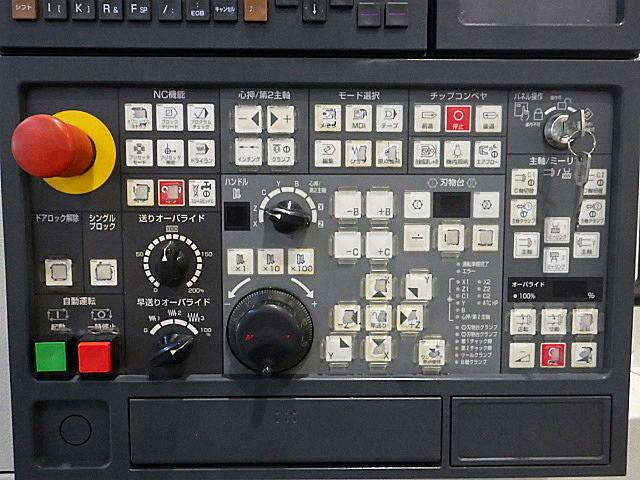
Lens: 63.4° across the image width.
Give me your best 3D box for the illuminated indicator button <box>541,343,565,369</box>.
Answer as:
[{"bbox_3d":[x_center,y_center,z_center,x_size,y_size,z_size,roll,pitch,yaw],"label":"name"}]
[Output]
[{"bbox_3d":[0.174,0.086,0.390,0.019,0.019,0.006,0,3,-1],"label":"illuminated indicator button"}]

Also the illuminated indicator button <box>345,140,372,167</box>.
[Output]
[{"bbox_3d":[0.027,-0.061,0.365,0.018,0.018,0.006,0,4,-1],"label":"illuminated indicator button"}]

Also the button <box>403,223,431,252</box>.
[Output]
[{"bbox_3d":[0.070,-0.001,0.378,0.019,0.019,0.007,0,4,-1],"label":"button"}]

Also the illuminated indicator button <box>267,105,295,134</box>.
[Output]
[{"bbox_3d":[-0.027,-0.085,0.369,0.019,0.019,0.009,0,4,-1],"label":"illuminated indicator button"}]

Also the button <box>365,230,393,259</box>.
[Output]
[{"bbox_3d":[0.044,0.003,0.382,0.019,0.019,0.006,0,3,-1],"label":"button"}]

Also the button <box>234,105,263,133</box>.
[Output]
[{"bbox_3d":[-0.050,-0.085,0.368,0.019,0.019,0.009,0,4,-1],"label":"button"}]

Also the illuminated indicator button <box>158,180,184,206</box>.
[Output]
[{"bbox_3d":[-0.106,-0.034,0.375,0.019,0.019,0.007,0,4,-1],"label":"illuminated indicator button"}]

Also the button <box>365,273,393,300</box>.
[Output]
[{"bbox_3d":[0.044,0.035,0.385,0.019,0.019,0.007,0,4,-1],"label":"button"}]

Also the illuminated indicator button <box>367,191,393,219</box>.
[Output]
[{"bbox_3d":[0.044,-0.025,0.381,0.019,0.019,0.007,0,4,-1],"label":"illuminated indicator button"}]

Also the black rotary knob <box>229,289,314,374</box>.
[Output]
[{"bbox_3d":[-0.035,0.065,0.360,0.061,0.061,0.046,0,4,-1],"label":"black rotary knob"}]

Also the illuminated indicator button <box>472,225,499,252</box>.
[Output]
[{"bbox_3d":[0.122,-0.001,0.384,0.019,0.019,0.007,0,4,-1],"label":"illuminated indicator button"}]

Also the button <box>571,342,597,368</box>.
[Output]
[{"bbox_3d":[0.196,0.085,0.387,0.019,0.019,0.007,0,4,-1],"label":"button"}]

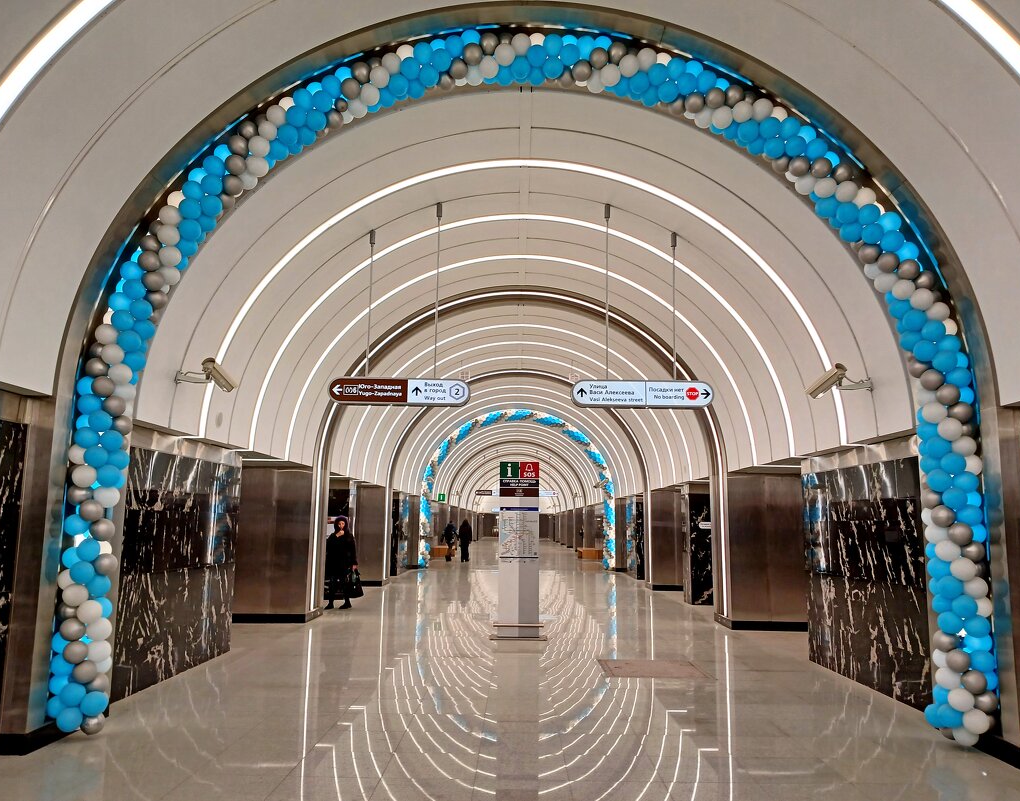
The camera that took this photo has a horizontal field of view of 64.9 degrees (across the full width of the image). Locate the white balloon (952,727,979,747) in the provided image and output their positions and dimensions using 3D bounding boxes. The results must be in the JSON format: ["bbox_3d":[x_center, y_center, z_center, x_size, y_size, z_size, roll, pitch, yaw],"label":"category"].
[{"bbox_3d":[3.409,2.499,6.001,0.178,0.173,0.183,1,-9,1],"label":"white balloon"}]

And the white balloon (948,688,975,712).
[{"bbox_3d":[3.373,2.240,5.991,0.177,0.173,0.182,1,-9,0],"label":"white balloon"}]

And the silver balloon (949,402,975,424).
[{"bbox_3d":[3.562,0.099,6.335,0.177,0.174,0.182,1,-9,1],"label":"silver balloon"}]

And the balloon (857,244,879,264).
[{"bbox_3d":[2.896,-1.178,6.470,0.170,0.170,0.170,0,-9,0],"label":"balloon"}]

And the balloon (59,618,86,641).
[{"bbox_3d":[-3.276,1.722,6.020,0.170,0.170,0.170,0,-9,0],"label":"balloon"}]

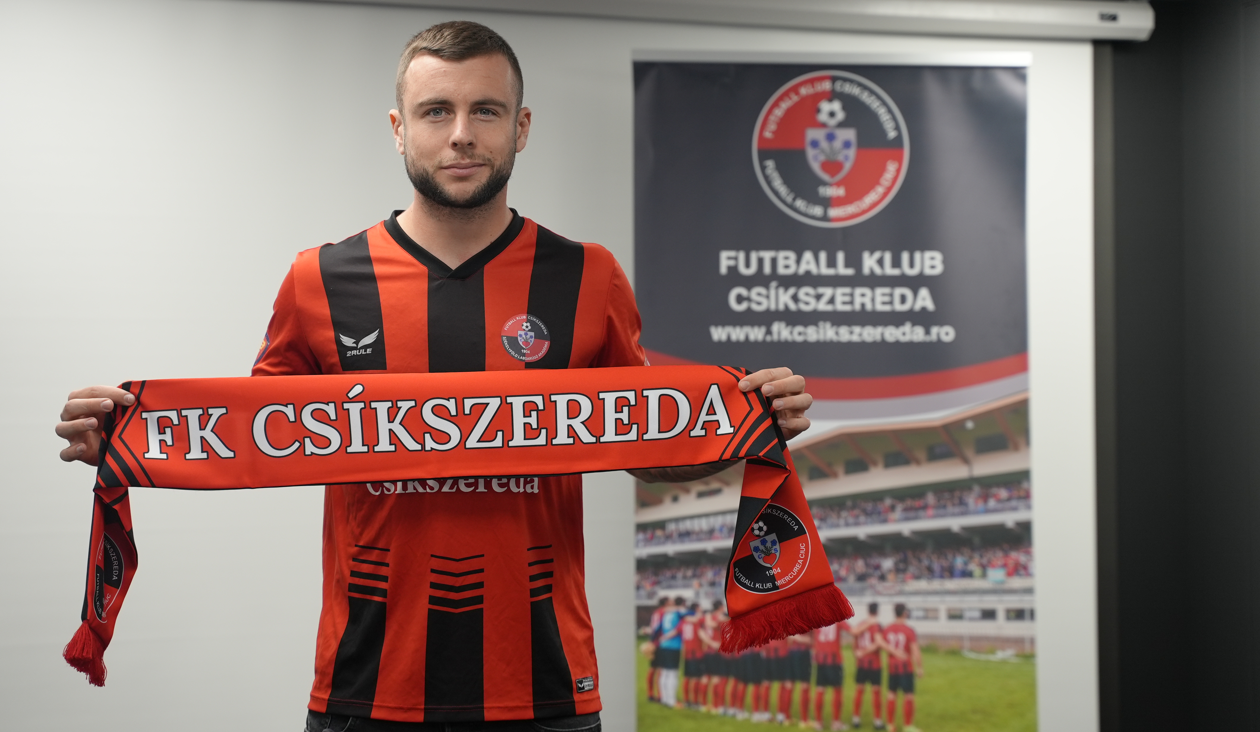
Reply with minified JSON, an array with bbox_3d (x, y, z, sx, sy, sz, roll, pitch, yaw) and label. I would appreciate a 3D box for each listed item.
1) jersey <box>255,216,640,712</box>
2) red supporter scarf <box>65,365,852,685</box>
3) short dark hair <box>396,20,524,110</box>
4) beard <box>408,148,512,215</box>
[{"bbox_3d":[-0.238,0.133,3.480,0.530,0.680,0.300,0,-2,-4],"label":"jersey"},{"bbox_3d":[-0.211,0.196,3.230,0.965,0.395,0.130,0,-2,-1],"label":"red supporter scarf"},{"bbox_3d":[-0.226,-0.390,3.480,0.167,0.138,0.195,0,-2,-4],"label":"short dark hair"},{"bbox_3d":[-0.222,-0.242,3.430,0.142,0.088,0.100,0,-2,-4],"label":"beard"}]

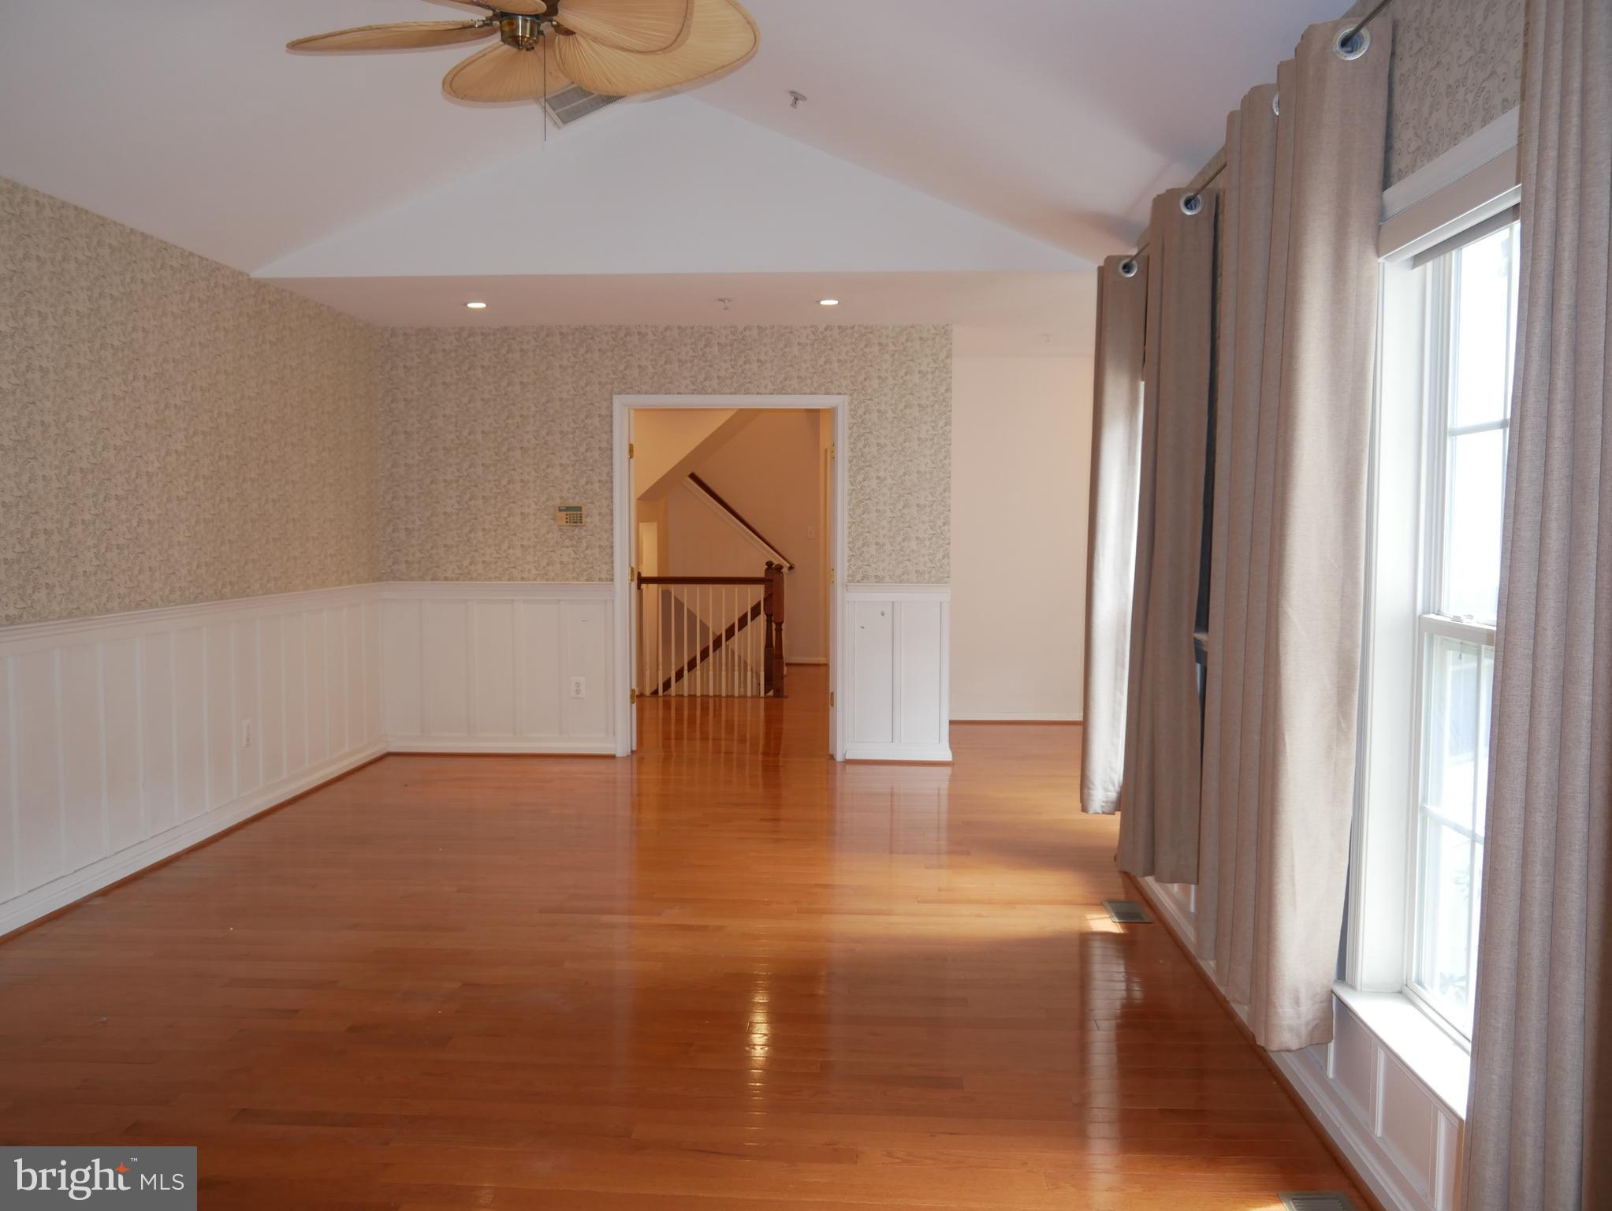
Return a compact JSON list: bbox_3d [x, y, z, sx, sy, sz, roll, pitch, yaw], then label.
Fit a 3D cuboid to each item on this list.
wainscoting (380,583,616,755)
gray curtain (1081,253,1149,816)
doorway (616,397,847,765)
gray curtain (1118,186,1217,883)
[{"bbox_3d":[-1.780,0.373,7.580,1.330,1.010,0.050,0,3,3],"label":"wainscoting"},{"bbox_3d":[1.190,-0.258,5.093,0.190,2.130,0.350,0,3,3],"label":"gray curtain"},{"bbox_3d":[-0.437,-0.159,7.533,1.350,2.095,0.150,0,3,3],"label":"doorway"},{"bbox_3d":[1.140,-0.202,4.146,0.200,2.130,0.340,0,3,3],"label":"gray curtain"}]

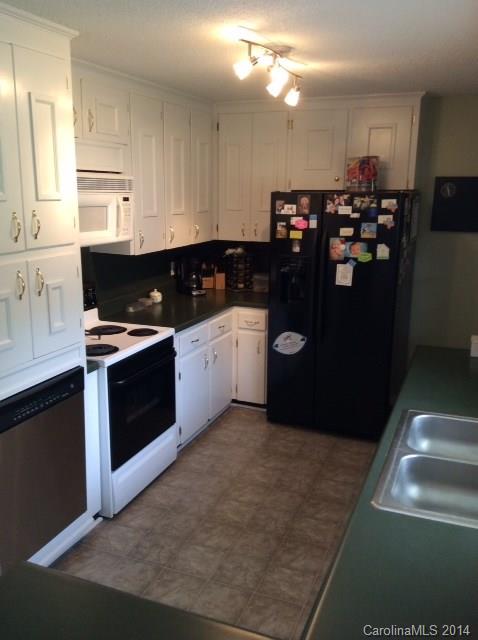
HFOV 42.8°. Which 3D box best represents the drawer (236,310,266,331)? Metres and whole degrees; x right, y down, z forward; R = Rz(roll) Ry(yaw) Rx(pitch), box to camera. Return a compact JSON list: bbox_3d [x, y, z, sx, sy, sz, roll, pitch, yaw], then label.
[{"bbox_3d":[0.172,-0.035,4.763,0.235,0.144,0.430,6,14,22],"label":"drawer"}]

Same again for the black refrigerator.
[{"bbox_3d":[0.748,-0.073,4.581,0.888,1.745,0.700,6,14,22],"label":"black refrigerator"}]

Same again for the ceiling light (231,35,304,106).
[{"bbox_3d":[0.157,-1.168,2.884,0.185,0.235,0.890,6,14,22],"label":"ceiling light"}]

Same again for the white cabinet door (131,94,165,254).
[{"bbox_3d":[-0.571,-0.911,3.882,0.045,0.953,0.387,6,14,22],"label":"white cabinet door"}]

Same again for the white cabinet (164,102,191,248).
[{"bbox_3d":[-0.554,-1.004,4.290,0.325,0.953,0.398,6,14,22],"label":"white cabinet"}]

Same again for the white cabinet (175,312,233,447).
[{"bbox_3d":[-0.492,0.357,4.423,0.615,0.795,0.902,6,14,22],"label":"white cabinet"}]

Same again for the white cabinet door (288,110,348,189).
[{"bbox_3d":[0.582,-1.252,4.481,0.420,0.570,0.025,6,15,22],"label":"white cabinet door"}]

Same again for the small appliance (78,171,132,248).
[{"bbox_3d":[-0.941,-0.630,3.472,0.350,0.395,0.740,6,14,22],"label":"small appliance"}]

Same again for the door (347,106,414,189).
[{"bbox_3d":[0.991,-1.210,4.316,0.425,0.570,0.025,6,15,22],"label":"door"}]

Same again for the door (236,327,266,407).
[{"bbox_3d":[0.102,0.377,4.663,0.234,0.580,0.040,6,14,22],"label":"door"}]

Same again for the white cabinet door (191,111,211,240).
[{"bbox_3d":[-0.294,-1.085,4.672,0.025,0.985,0.340,6,15,22],"label":"white cabinet door"}]

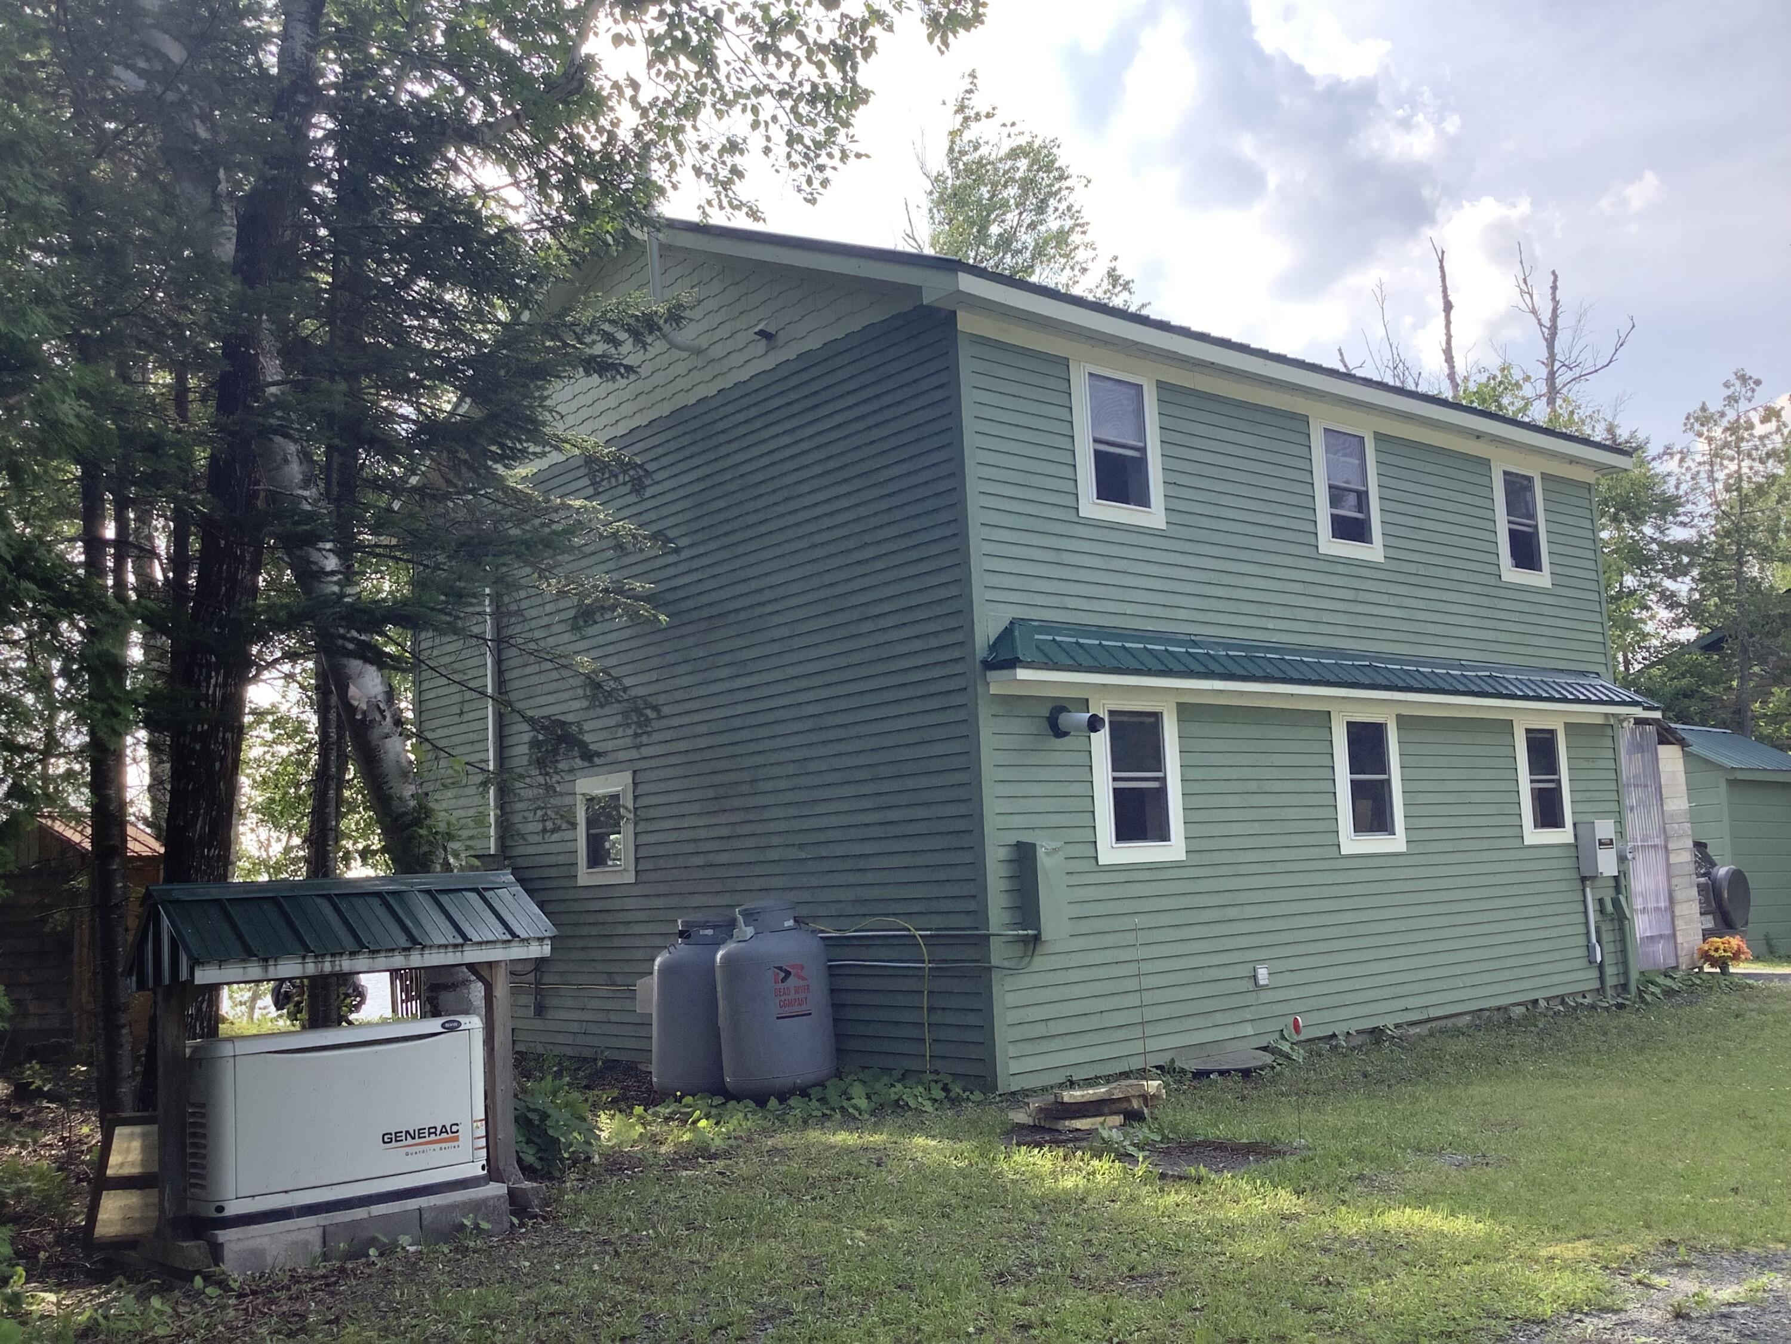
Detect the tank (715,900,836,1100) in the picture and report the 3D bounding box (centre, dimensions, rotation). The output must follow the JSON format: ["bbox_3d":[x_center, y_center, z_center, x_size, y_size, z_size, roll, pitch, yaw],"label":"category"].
[{"bbox_3d":[-0.843,2.222,10.991,0.762,1.320,0.762,-3,-7,0],"label":"tank"}]

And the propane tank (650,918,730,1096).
[{"bbox_3d":[-1.349,2.396,11.581,0.762,1.250,0.762,-3,-7,0],"label":"propane tank"}]

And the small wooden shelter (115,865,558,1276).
[{"bbox_3d":[-2.446,1.678,7.118,1.570,1.510,1.000,3,-9,-39],"label":"small wooden shelter"}]

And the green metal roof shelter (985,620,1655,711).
[{"bbox_3d":[3.957,0.030,13.072,8.700,0.450,0.340,3,-9,-40],"label":"green metal roof shelter"}]

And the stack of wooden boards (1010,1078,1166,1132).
[{"bbox_3d":[1.116,2.577,9.581,0.840,0.220,0.380,-1,-7,-14],"label":"stack of wooden boards"}]

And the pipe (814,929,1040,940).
[{"bbox_3d":[0.119,1.742,10.626,0.035,0.035,2.200,3,-9,-40],"label":"pipe"}]

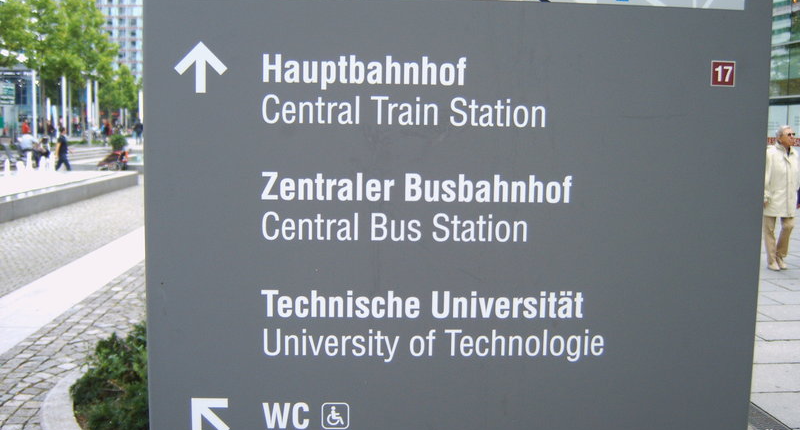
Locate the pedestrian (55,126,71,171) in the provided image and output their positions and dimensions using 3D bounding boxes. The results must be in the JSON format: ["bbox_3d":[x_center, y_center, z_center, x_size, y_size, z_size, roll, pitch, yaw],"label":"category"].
[{"bbox_3d":[-10.854,-1.962,27.500,0.520,1.720,0.520,-1,6,-9],"label":"pedestrian"}]

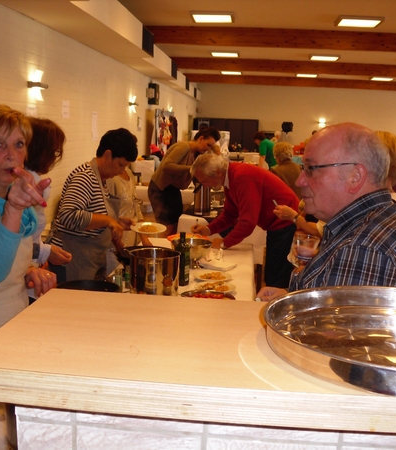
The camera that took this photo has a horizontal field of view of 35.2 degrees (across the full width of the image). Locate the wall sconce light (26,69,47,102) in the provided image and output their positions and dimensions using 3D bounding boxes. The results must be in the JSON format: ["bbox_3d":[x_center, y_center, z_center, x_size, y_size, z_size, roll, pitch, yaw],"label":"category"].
[{"bbox_3d":[-1.666,-1.448,6.529,0.150,0.330,0.280,3,9,4],"label":"wall sconce light"}]

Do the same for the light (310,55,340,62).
[{"bbox_3d":[2.630,-3.458,12.914,0.600,0.065,0.600,3,9,4],"label":"light"}]

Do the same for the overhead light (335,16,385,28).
[{"bbox_3d":[2.274,-2.852,8.781,0.600,0.065,0.600,3,9,4],"label":"overhead light"}]

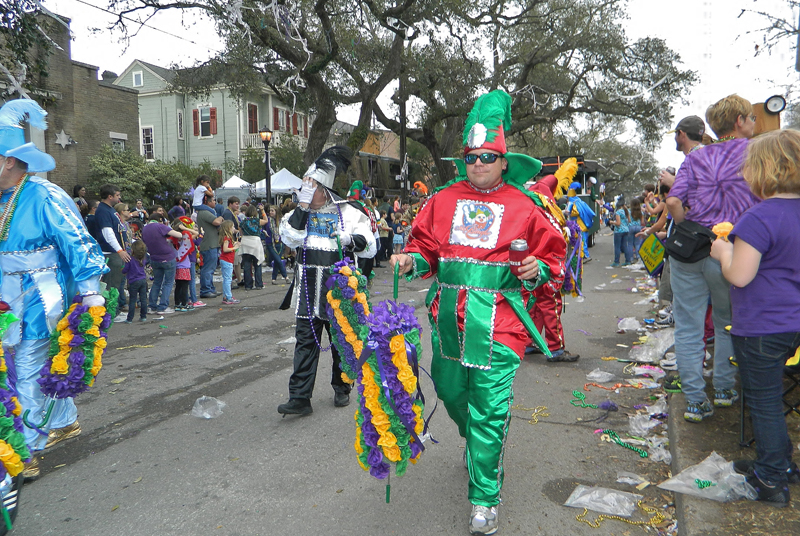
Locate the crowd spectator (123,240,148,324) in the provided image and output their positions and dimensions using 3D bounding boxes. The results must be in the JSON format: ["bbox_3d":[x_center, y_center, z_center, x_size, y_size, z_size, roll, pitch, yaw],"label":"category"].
[{"bbox_3d":[-3.605,0.173,7.897,0.360,1.121,0.250,-2,7,-18],"label":"crowd spectator"}]

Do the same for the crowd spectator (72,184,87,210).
[{"bbox_3d":[-5.919,-0.717,10.785,0.400,1.650,0.500,-2,6,-6],"label":"crowd spectator"}]

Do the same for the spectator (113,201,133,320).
[{"bbox_3d":[-4.006,-0.143,8.315,0.320,1.600,0.430,-2,6,-17],"label":"spectator"}]

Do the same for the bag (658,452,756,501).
[{"bbox_3d":[1.371,0.926,2.543,0.460,0.080,0.300,-4,7,-30],"label":"bag"}]

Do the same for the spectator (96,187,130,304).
[{"bbox_3d":[-3.921,-0.211,7.864,0.360,1.820,0.520,-2,6,-17],"label":"spectator"}]

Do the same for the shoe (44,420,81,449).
[{"bbox_3d":[-2.107,1.001,3.559,0.110,0.125,0.300,2,6,23],"label":"shoe"}]

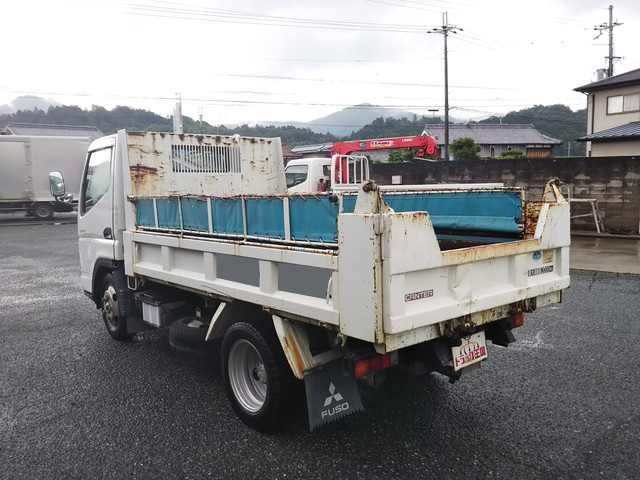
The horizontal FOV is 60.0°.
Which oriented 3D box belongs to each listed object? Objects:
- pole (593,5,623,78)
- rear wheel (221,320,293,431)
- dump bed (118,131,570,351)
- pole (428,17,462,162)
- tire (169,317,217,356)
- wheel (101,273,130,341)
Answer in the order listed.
[{"bbox_3d":[17.108,-7.705,32.500,2.000,12.200,1.000,2,6,33],"label":"pole"},{"bbox_3d":[-0.370,0.845,3.537,0.240,0.675,0.675,-5,6,-40],"label":"rear wheel"},{"bbox_3d":[-0.063,-0.280,4.226,1.729,1.291,3.208,-5,6,-40],"label":"dump bed"},{"bbox_3d":[7.815,-7.815,34.000,2.100,12.400,1.600,0,5,21],"label":"pole"},{"bbox_3d":[-0.935,0.814,4.715,0.670,0.200,0.670,-1,5,0],"label":"tire"},{"bbox_3d":[-1.994,0.694,5.603,0.210,0.675,0.675,-5,6,-40],"label":"wheel"}]

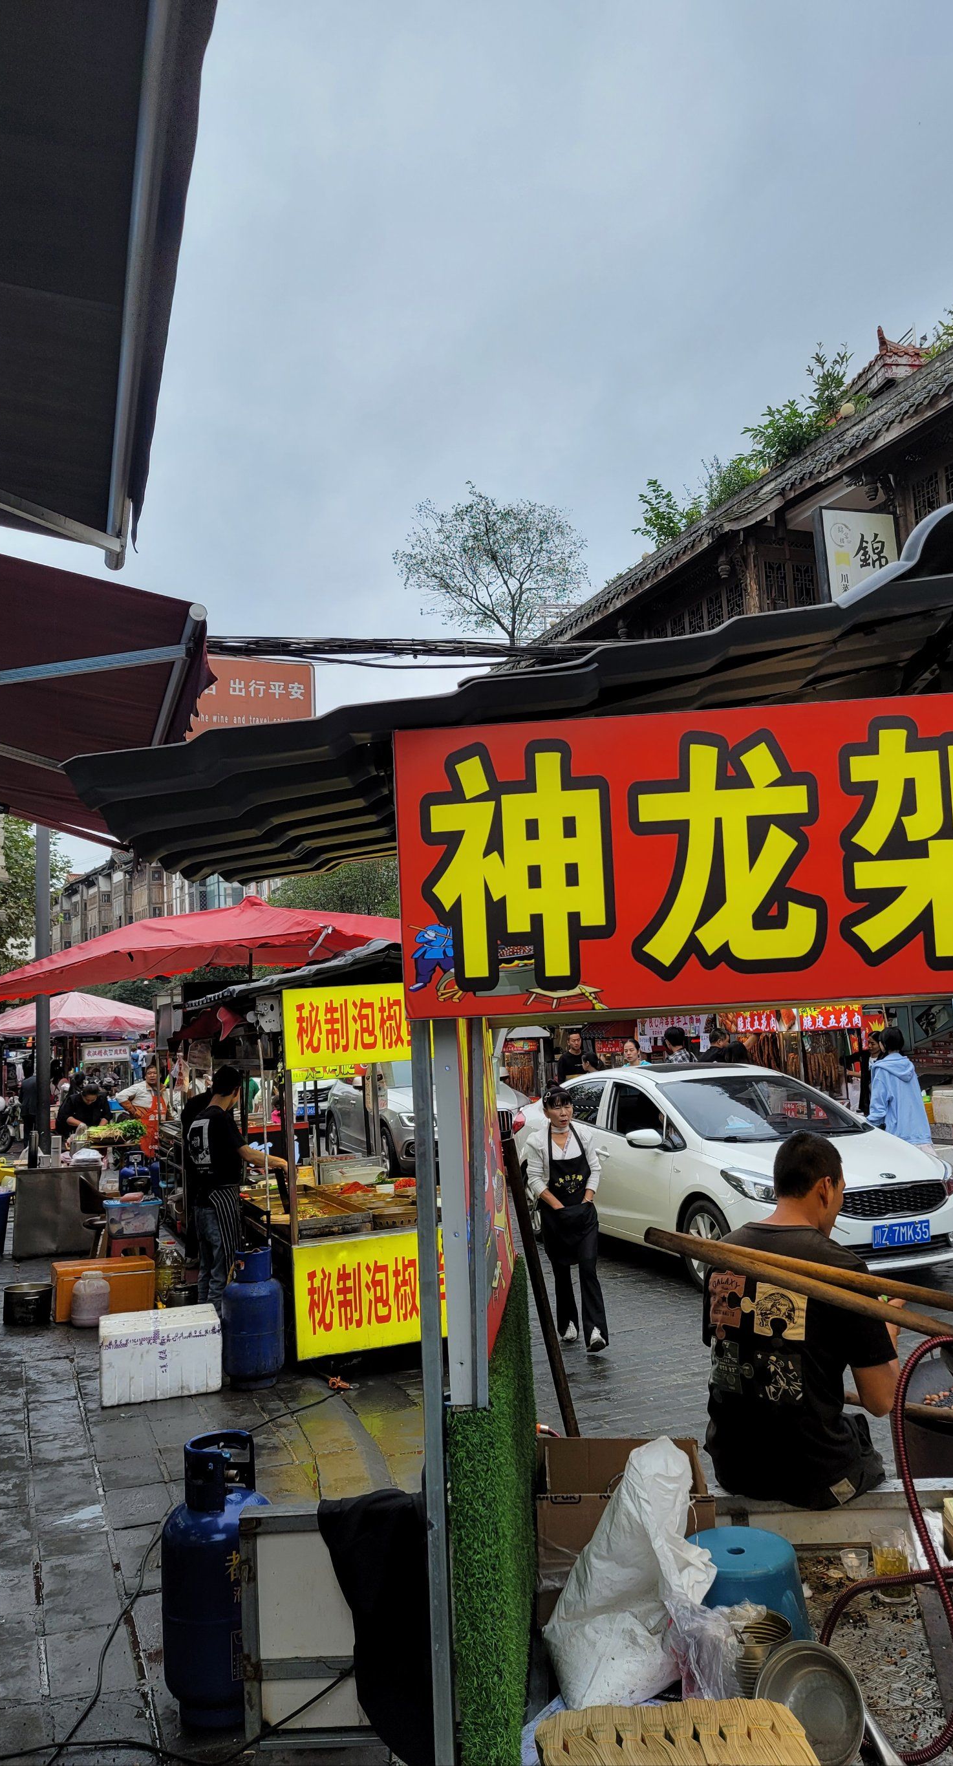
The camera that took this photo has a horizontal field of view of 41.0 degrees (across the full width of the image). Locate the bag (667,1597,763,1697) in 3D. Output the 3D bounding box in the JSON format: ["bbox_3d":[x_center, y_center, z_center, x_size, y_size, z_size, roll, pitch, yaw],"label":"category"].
[{"bbox_3d":[0.653,2.115,3.500,0.280,0.290,0.210,-2,-6,0],"label":"bag"}]

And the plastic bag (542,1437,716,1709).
[{"bbox_3d":[0.297,1.368,2.530,0.330,0.450,0.290,-2,-5,0],"label":"plastic bag"}]

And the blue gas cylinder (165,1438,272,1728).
[{"bbox_3d":[-0.744,1.978,3.660,0.318,0.710,0.318,-2,-6,0],"label":"blue gas cylinder"}]

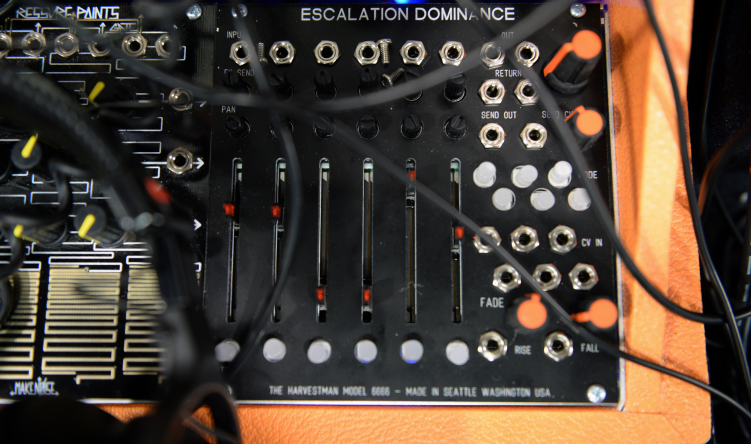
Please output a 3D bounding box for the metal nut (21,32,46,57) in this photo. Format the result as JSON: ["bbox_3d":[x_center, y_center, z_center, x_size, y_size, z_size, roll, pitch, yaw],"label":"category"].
[{"bbox_3d":[-0.112,-0.058,0.240,0.009,0.003,0.009,0,81,1],"label":"metal nut"}]

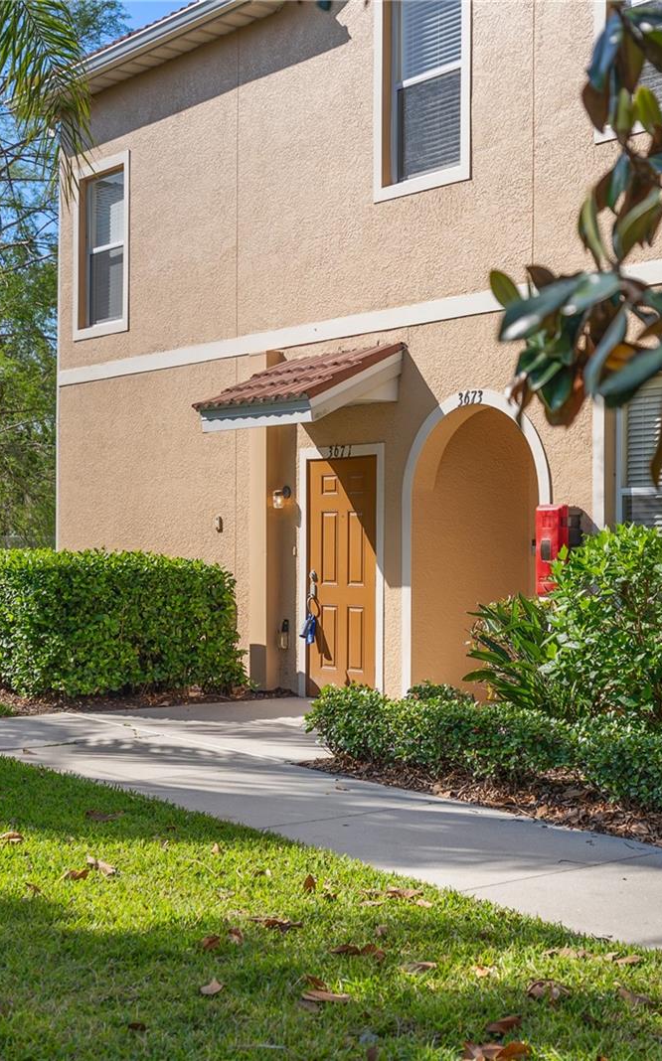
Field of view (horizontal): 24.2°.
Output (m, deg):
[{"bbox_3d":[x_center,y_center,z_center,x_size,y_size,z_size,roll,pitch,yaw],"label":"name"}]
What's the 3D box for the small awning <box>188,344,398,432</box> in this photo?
[{"bbox_3d":[-0.305,-1.132,12.553,0.980,0.700,1.670,1,-1,-37],"label":"small awning"}]

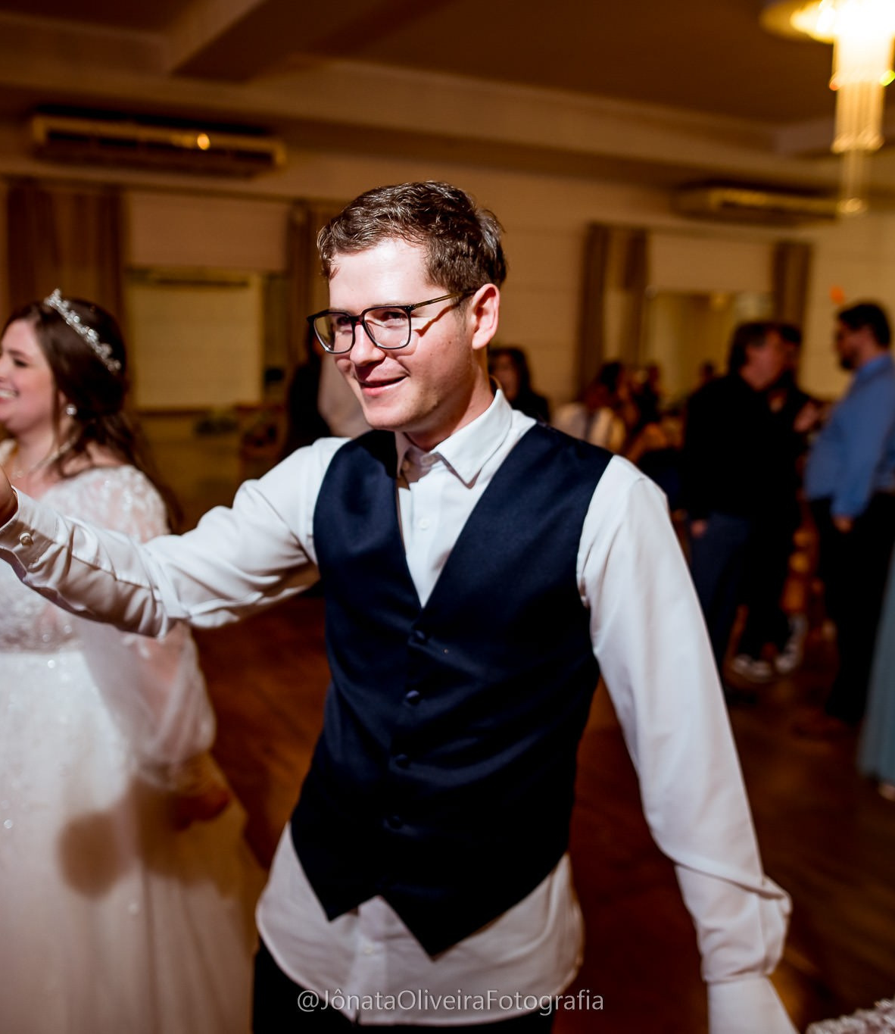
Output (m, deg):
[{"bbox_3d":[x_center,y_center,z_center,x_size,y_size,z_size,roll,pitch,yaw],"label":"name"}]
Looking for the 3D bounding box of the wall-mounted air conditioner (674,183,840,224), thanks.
[{"bbox_3d":[3.082,-3.064,10.290,1.690,0.225,0.570,-4,12,-28],"label":"wall-mounted air conditioner"}]

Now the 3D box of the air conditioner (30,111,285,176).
[{"bbox_3d":[-2.113,-2.668,7.468,1.690,0.225,0.570,-4,12,-28],"label":"air conditioner"}]

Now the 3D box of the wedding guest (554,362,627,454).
[{"bbox_3d":[1.268,-0.486,7.699,0.650,1.327,0.500,-7,14,-38],"label":"wedding guest"}]

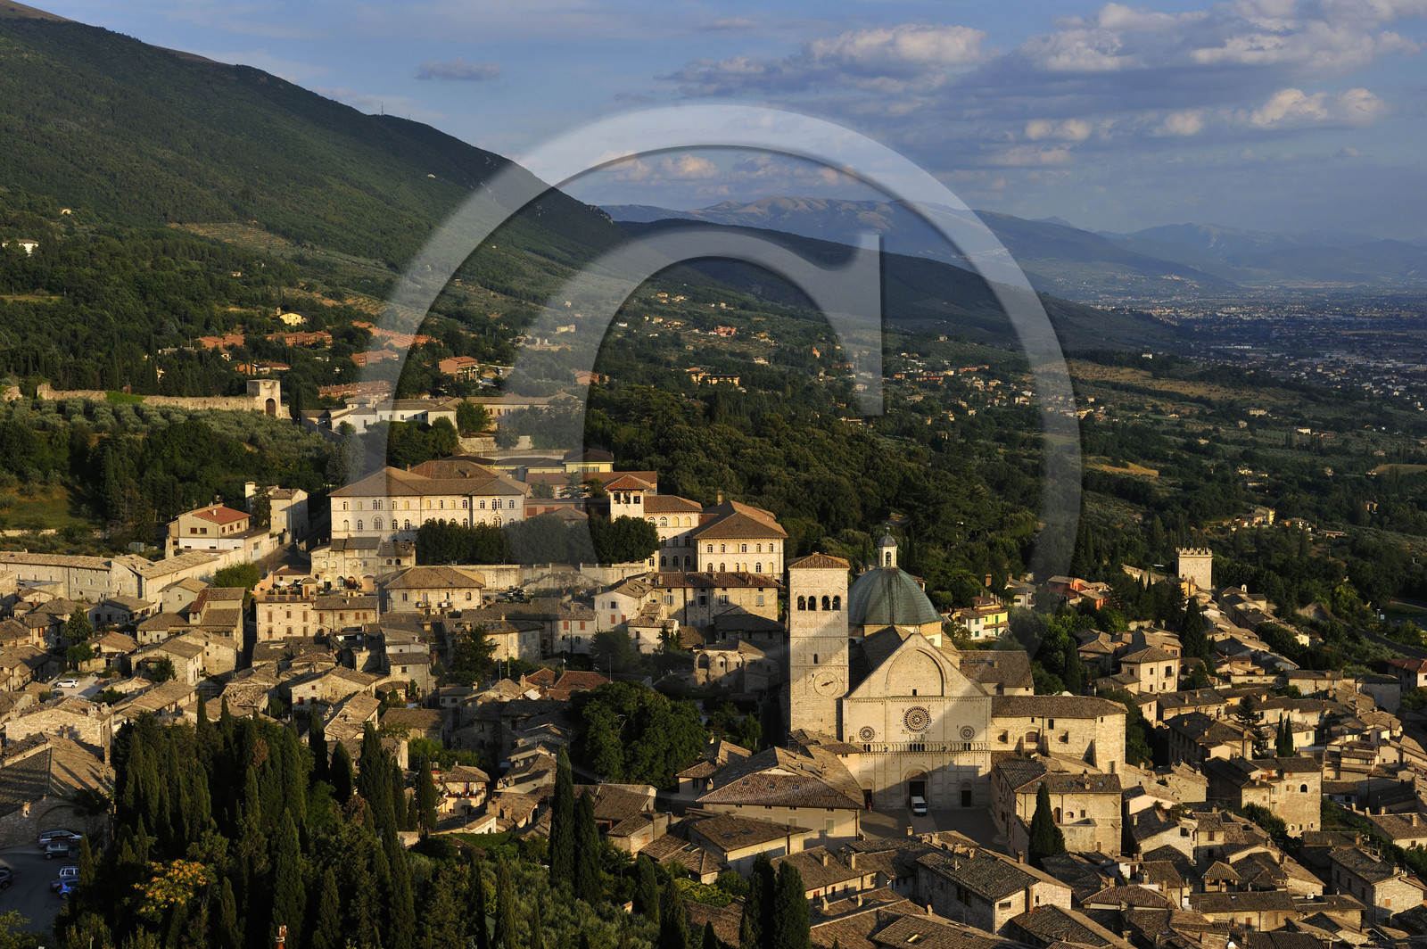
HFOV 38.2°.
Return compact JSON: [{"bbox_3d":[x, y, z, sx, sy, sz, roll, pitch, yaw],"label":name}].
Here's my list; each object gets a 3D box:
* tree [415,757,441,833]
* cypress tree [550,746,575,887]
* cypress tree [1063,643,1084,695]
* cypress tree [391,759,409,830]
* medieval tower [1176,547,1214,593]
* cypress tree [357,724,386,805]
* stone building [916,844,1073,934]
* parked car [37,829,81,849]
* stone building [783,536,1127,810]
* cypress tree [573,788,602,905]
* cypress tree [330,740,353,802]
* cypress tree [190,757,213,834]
[{"bbox_3d":[-38.530,43.339,278.000,3.462,10.461,3.462,-1,6,-8],"label":"tree"},{"bbox_3d":[-17.530,39.710,238.930,3.100,16.400,3.100,0,6,0],"label":"cypress tree"},{"bbox_3d":[70.290,38.540,402.620,4.000,11.000,4.000,0,6,0],"label":"cypress tree"},{"bbox_3d":[-41.684,42.641,274.000,2.522,10.158,2.522,-1,6,-9],"label":"cypress tree"},{"bbox_3d":[152.010,30.910,650.030,10.200,14.800,8.800,1,7,6],"label":"medieval tower"},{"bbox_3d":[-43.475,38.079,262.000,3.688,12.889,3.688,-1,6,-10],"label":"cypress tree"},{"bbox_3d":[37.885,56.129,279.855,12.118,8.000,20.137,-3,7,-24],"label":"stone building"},{"bbox_3d":[-64.810,36.260,205.000,4.400,1.500,1.780,-2,7,-18],"label":"parked car"},{"bbox_3d":[40.060,31.770,369.330,56.800,43.000,55.000,0,6,-2],"label":"stone building"},{"bbox_3d":[-14.983,44.475,246.000,3.463,14.468,3.463,-1,6,-4],"label":"cypress tree"},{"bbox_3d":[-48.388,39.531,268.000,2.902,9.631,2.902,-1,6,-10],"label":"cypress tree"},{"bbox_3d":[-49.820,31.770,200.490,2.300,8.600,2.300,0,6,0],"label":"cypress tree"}]

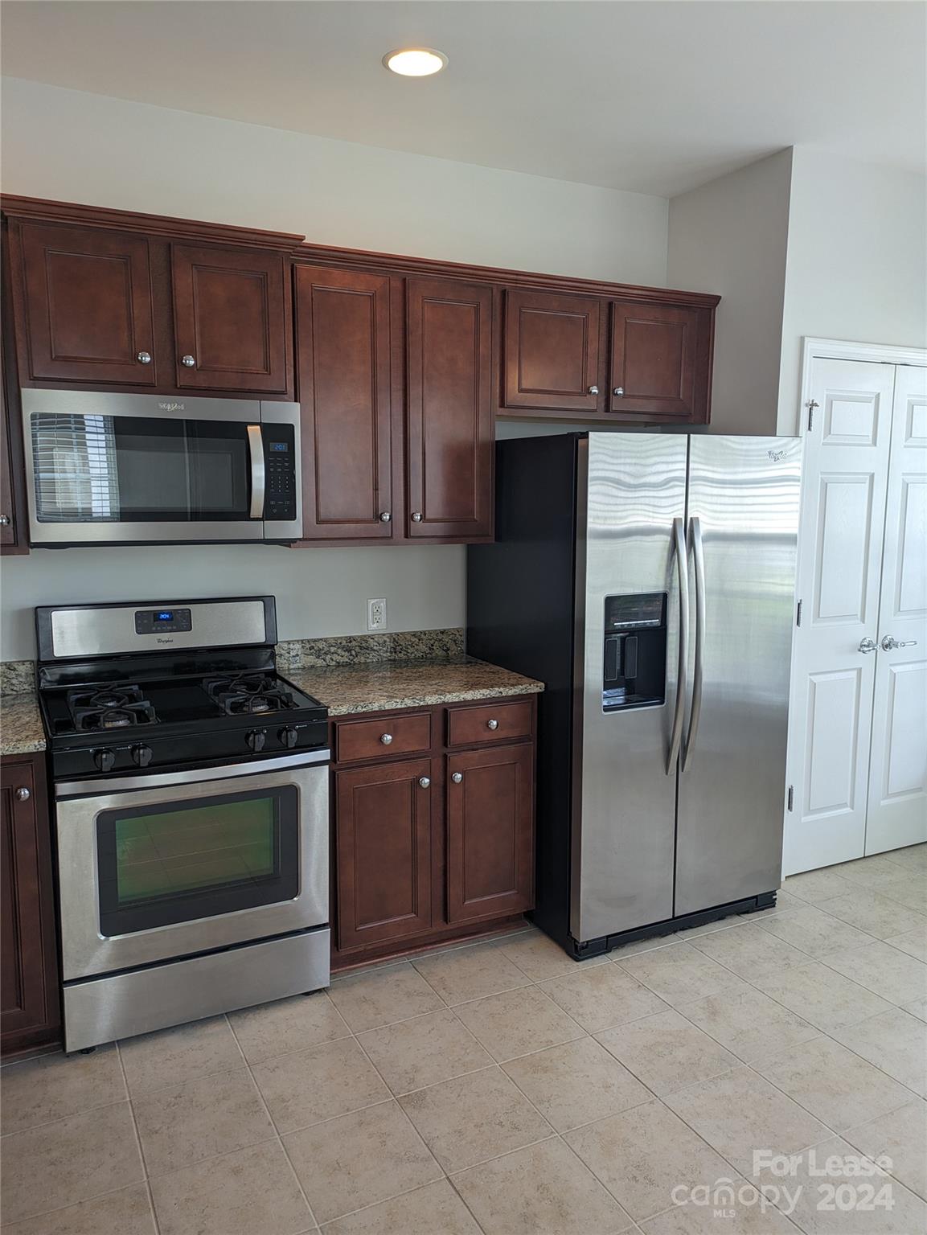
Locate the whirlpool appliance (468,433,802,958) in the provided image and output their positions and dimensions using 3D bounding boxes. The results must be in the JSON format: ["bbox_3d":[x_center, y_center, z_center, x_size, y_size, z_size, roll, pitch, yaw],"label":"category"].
[{"bbox_3d":[0.613,0.216,3.405,0.892,1.748,0.885,-4,9,-26],"label":"whirlpool appliance"}]

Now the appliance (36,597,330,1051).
[{"bbox_3d":[-0.885,0.573,2.830,0.766,1.195,0.675,-4,9,-26],"label":"appliance"}]

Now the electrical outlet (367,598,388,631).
[{"bbox_3d":[-0.330,-0.011,3.420,0.075,0.120,0.009,-4,9,-26],"label":"electrical outlet"}]

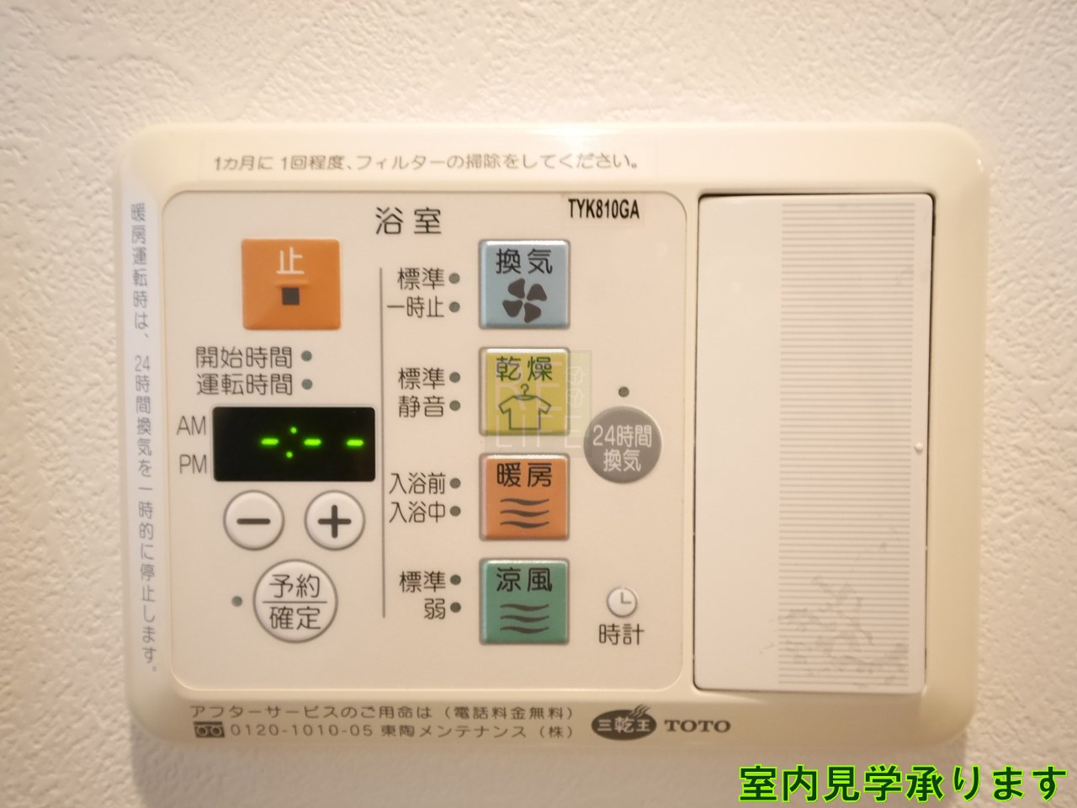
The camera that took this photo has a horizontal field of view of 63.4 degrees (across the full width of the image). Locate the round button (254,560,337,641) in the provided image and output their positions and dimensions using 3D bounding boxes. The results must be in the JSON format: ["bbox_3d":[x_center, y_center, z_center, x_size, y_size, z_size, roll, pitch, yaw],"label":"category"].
[{"bbox_3d":[-0.046,0.037,0.163,0.016,0.016,0.002,0,3,0],"label":"round button"}]

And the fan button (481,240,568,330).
[{"bbox_3d":[-0.002,-0.022,0.160,0.017,0.017,0.003,0,3,0],"label":"fan button"}]

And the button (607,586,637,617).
[{"bbox_3d":[0.016,0.037,0.163,0.006,0.006,0.002,0,3,0],"label":"button"}]

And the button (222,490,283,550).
[{"bbox_3d":[-0.053,0.022,0.162,0.011,0.011,0.002,0,3,0],"label":"button"}]

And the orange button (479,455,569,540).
[{"bbox_3d":[-0.003,0.017,0.160,0.016,0.016,0.002,0,3,0],"label":"orange button"}]

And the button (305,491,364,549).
[{"bbox_3d":[-0.038,0.022,0.162,0.011,0.011,0.002,0,3,0],"label":"button"}]

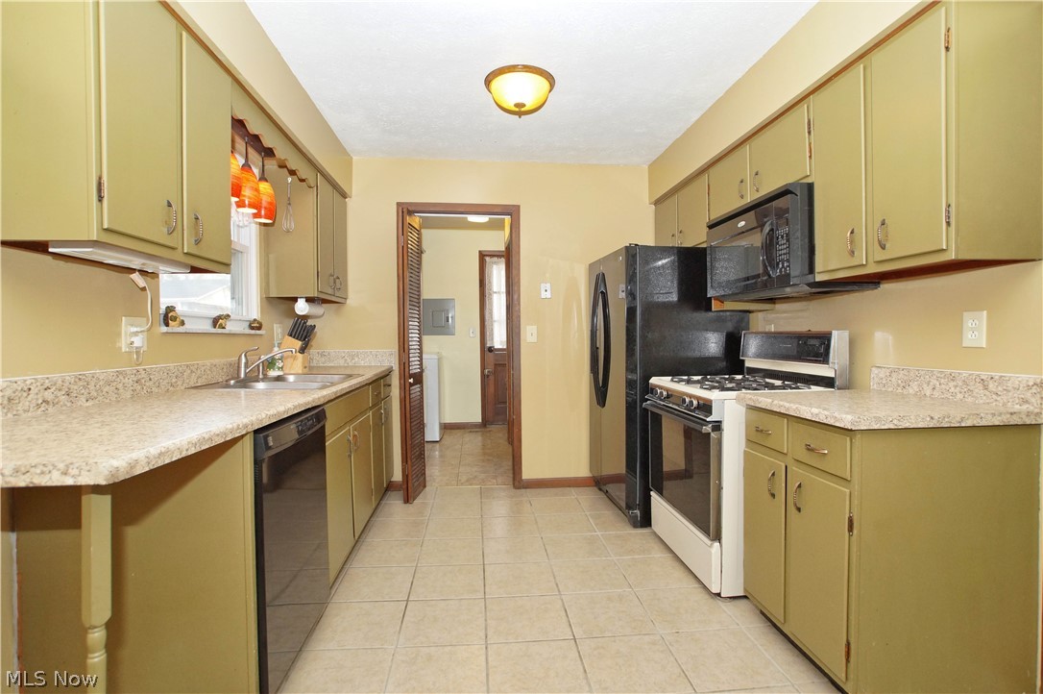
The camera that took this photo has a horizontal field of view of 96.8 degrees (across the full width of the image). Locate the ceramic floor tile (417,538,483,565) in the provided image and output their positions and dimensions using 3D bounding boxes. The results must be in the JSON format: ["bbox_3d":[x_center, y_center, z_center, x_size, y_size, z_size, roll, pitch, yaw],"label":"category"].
[{"bbox_3d":[-0.376,1.118,2.528,0.337,0.010,0.304,0,1,-5],"label":"ceramic floor tile"}]

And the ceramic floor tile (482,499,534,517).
[{"bbox_3d":[-0.099,1.100,3.156,0.328,0.010,0.312,1,1,-6],"label":"ceramic floor tile"}]

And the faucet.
[{"bbox_3d":[-1.306,0.088,2.390,0.265,0.165,0.060,0,1,-6],"label":"faucet"}]

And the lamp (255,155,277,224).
[{"bbox_3d":[-1.321,-0.814,2.377,0.108,0.340,0.108,0,1,-5],"label":"lamp"}]

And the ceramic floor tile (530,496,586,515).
[{"bbox_3d":[0.240,1.103,3.191,0.328,0.010,0.312,1,1,-6],"label":"ceramic floor tile"}]

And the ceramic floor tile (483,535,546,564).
[{"bbox_3d":[-0.037,1.114,2.545,0.328,0.010,0.312,1,1,-6],"label":"ceramic floor tile"}]

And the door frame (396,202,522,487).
[{"bbox_3d":[-0.453,0.006,3.497,0.905,2.120,0.130,0,1,-5],"label":"door frame"}]

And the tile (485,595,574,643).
[{"bbox_3d":[0.024,1.132,1.945,0.337,0.010,0.304,0,1,-5],"label":"tile"}]

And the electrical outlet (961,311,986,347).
[{"bbox_3d":[1.525,-0.059,1.563,0.008,0.116,0.070,0,1,-6],"label":"electrical outlet"}]

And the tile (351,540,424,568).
[{"bbox_3d":[-0.713,1.108,2.476,0.328,0.010,0.312,1,1,-6],"label":"tile"}]

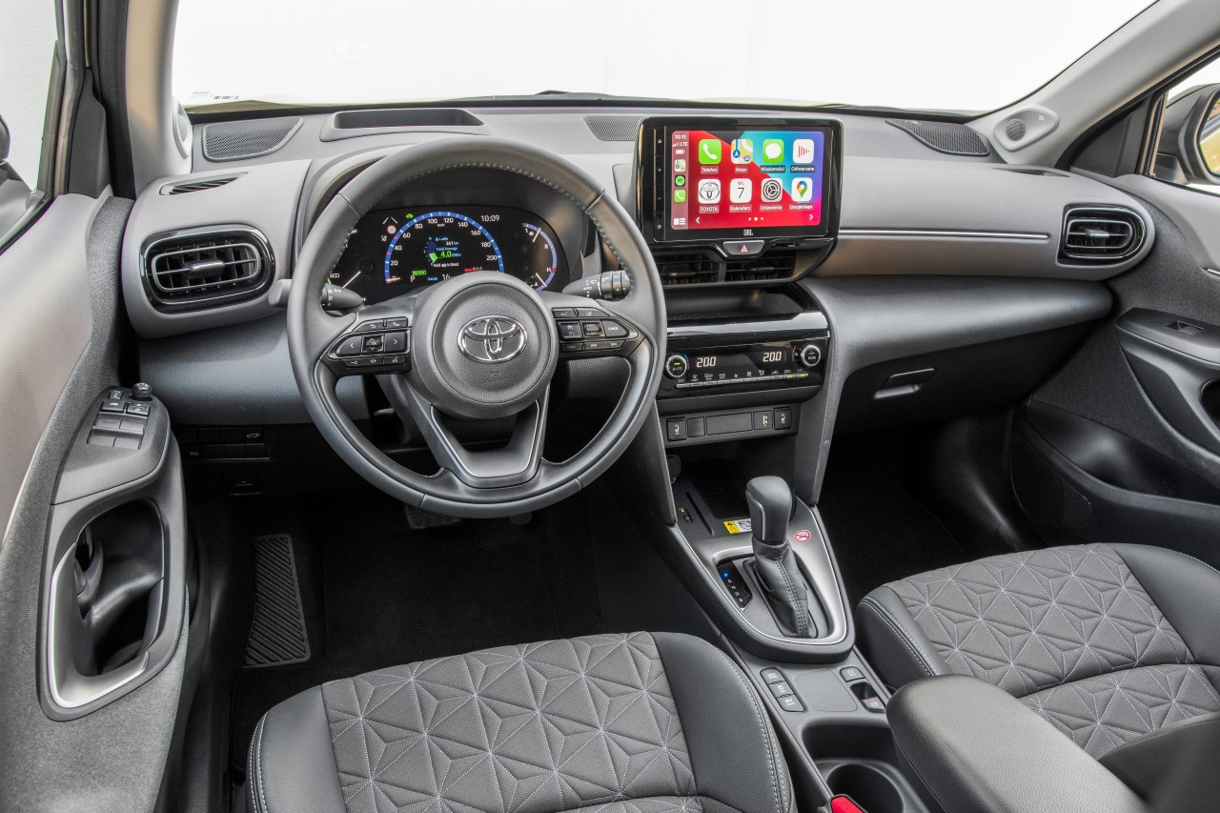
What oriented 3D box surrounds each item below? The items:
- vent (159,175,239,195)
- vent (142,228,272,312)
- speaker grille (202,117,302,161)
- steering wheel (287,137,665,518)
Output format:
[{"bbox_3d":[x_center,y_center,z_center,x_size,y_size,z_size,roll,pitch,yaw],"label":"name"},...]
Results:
[{"bbox_3d":[-0.508,-0.276,1.139,0.102,0.020,0.040,-22,48,-33],"label":"vent"},{"bbox_3d":[-0.447,-0.156,1.023,0.133,0.086,0.035,-13,18,-27],"label":"vent"},{"bbox_3d":[-0.507,-0.381,1.307,0.150,0.020,0.120,-15,45,-27],"label":"speaker grille"},{"bbox_3d":[-0.120,-0.075,0.889,0.365,0.365,0.090,-5,4,-17],"label":"steering wheel"}]

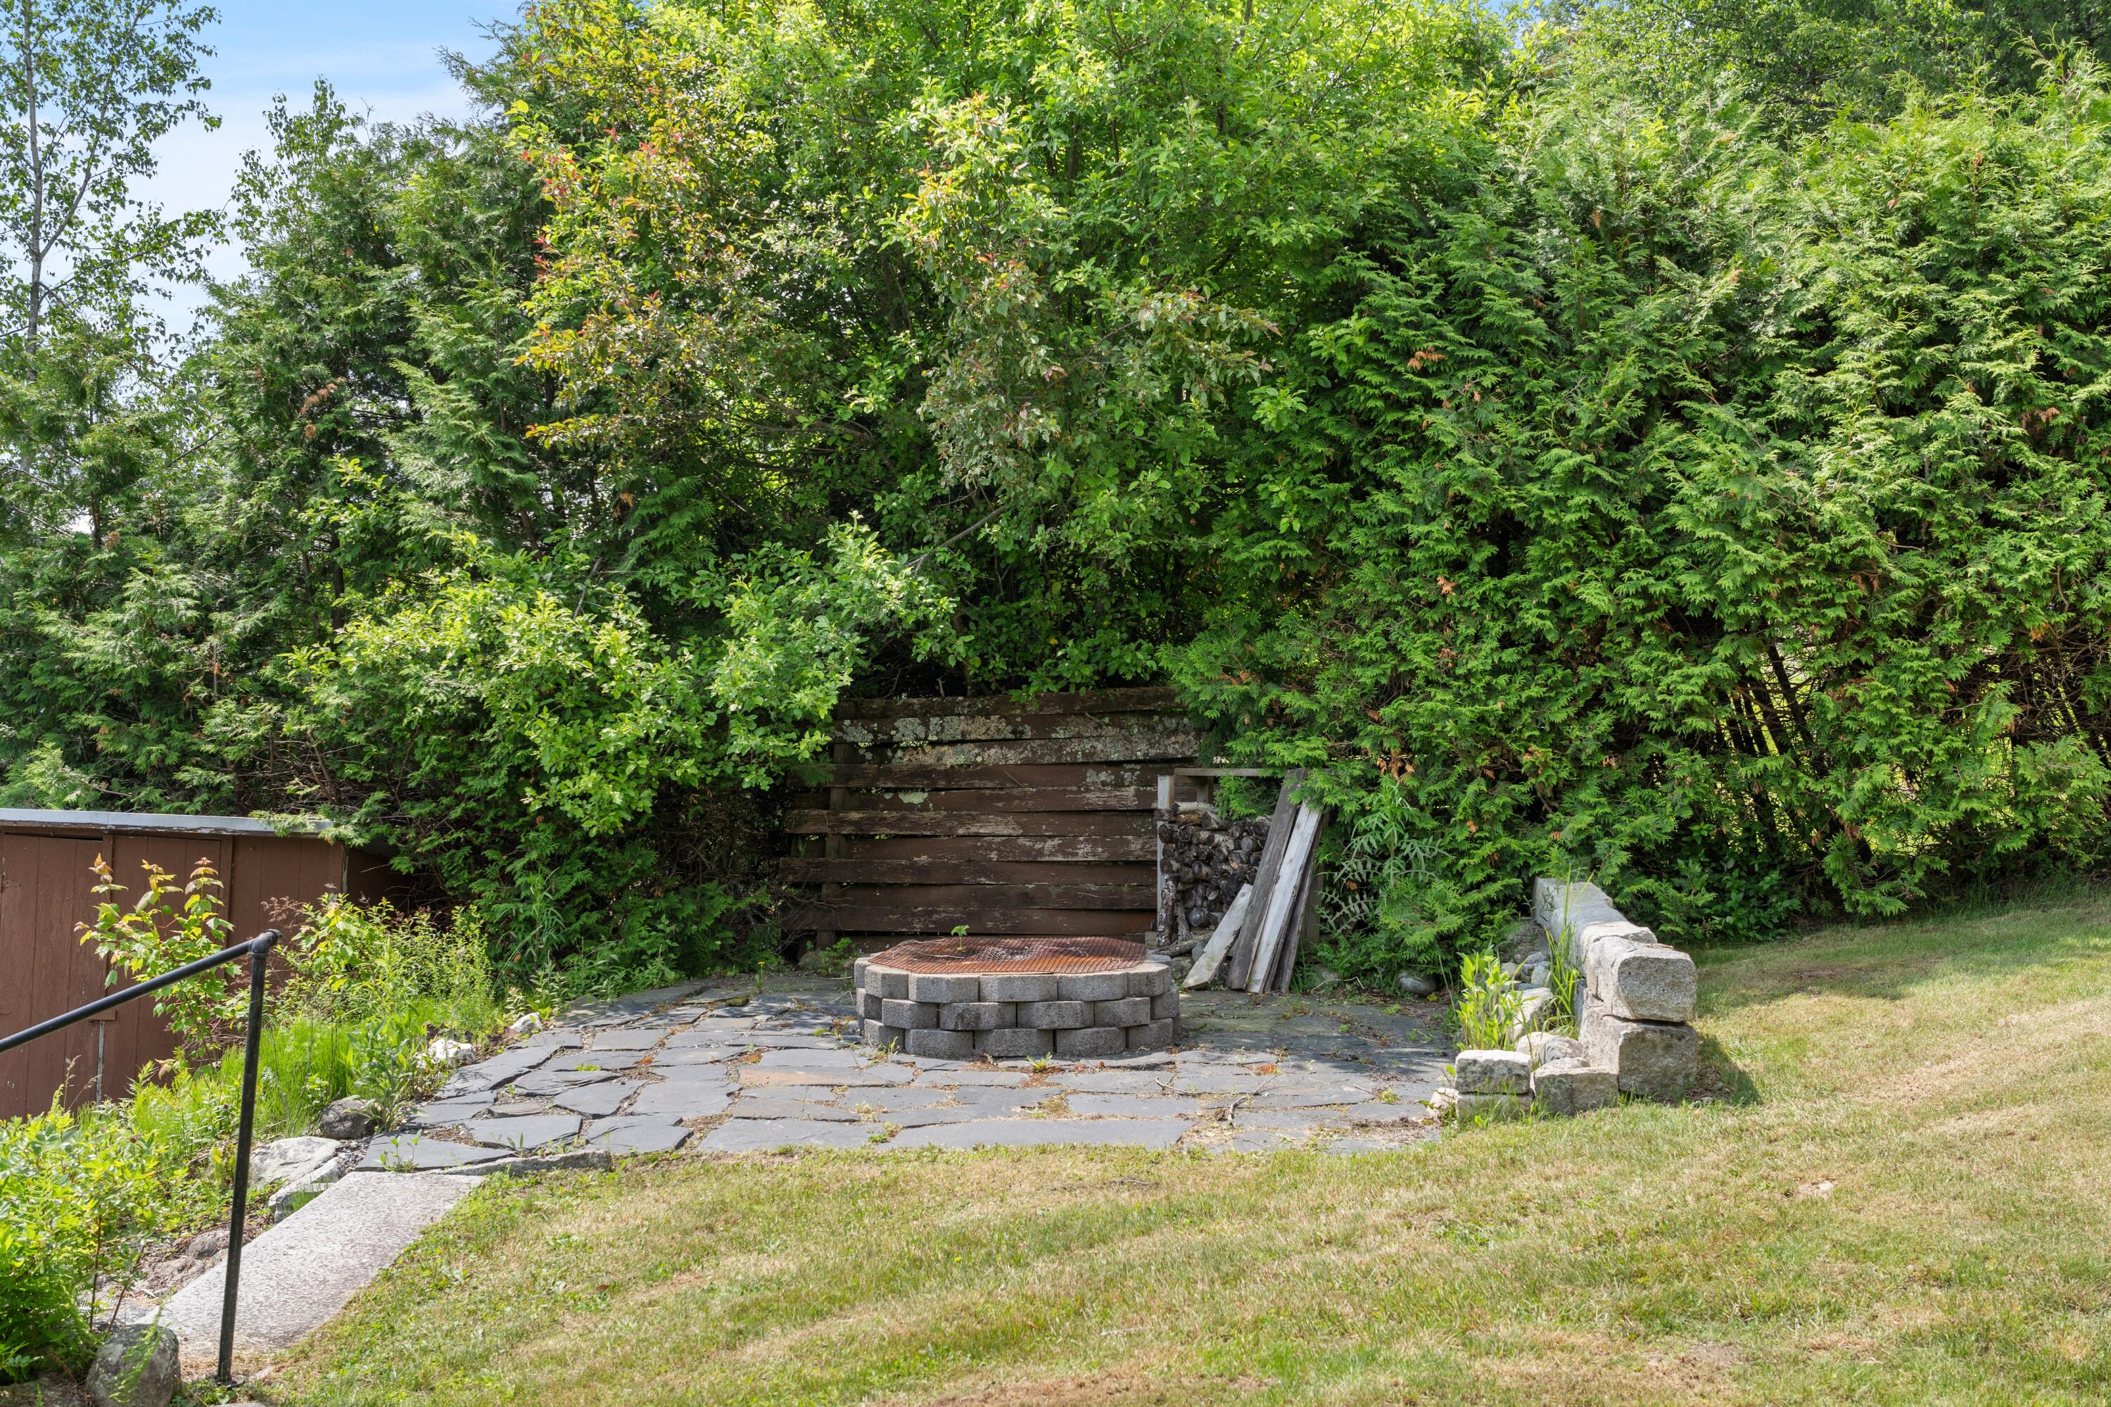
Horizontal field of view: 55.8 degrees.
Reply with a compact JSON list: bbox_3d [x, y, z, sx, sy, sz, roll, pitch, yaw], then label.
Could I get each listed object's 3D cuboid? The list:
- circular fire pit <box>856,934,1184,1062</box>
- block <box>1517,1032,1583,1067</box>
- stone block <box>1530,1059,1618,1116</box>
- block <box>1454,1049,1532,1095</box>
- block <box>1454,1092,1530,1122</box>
[{"bbox_3d":[-0.165,1.213,8.130,1.310,0.315,1.310,0,-2,0],"label":"circular fire pit"},{"bbox_3d":[1.695,1.225,6.850,0.250,0.180,0.250,0,-2,0],"label":"block"},{"bbox_3d":[1.650,1.237,6.370,0.270,0.150,0.250,0,-2,7],"label":"stone block"},{"bbox_3d":[1.400,1.173,6.370,0.240,0.120,0.190,0,-2,7],"label":"block"},{"bbox_3d":[1.400,1.276,6.360,0.240,0.105,0.180,0,-2,7],"label":"block"}]

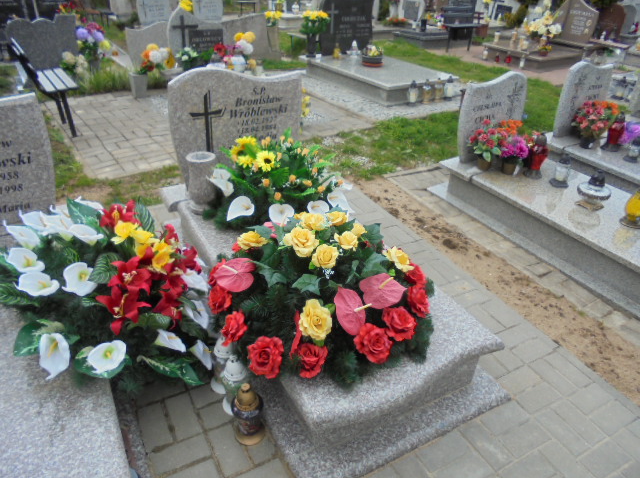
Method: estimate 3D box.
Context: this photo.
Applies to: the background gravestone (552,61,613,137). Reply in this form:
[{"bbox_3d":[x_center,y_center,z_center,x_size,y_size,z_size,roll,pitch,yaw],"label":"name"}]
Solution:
[{"bbox_3d":[2.257,-1.182,4.058,0.530,0.605,0.080,-14,35,-25],"label":"background gravestone"}]

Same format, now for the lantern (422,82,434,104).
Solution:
[{"bbox_3d":[1.342,-1.850,5.978,0.112,0.277,0.112,-14,34,-26],"label":"lantern"}]

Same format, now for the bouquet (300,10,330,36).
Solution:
[{"bbox_3d":[-0.060,-2.960,6.570,0.380,0.330,0.350,2,31,-1],"label":"bouquet"}]

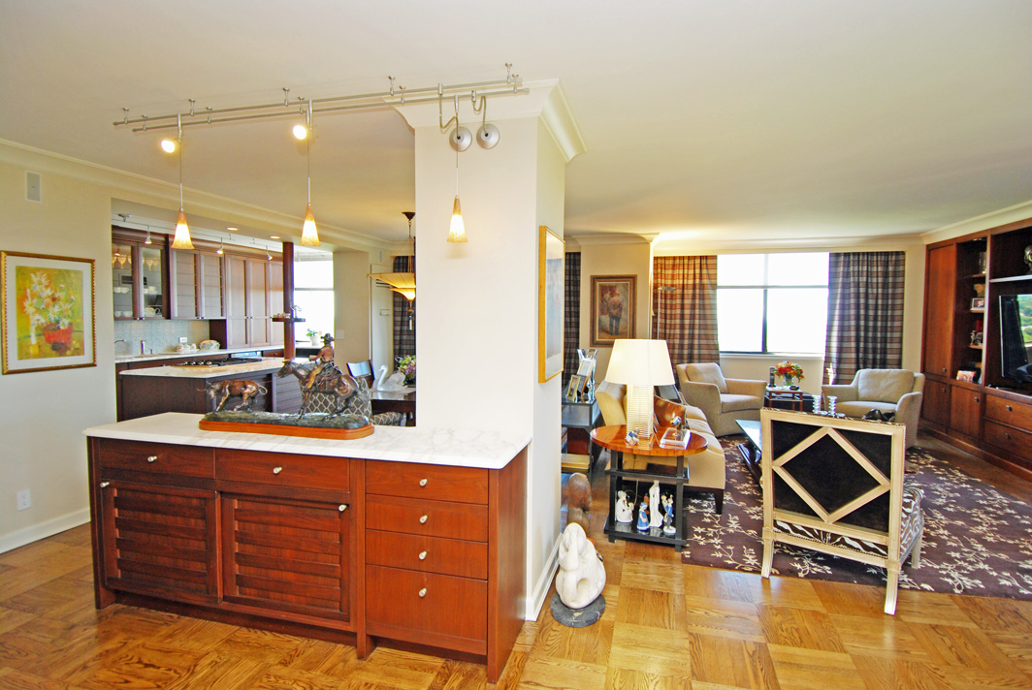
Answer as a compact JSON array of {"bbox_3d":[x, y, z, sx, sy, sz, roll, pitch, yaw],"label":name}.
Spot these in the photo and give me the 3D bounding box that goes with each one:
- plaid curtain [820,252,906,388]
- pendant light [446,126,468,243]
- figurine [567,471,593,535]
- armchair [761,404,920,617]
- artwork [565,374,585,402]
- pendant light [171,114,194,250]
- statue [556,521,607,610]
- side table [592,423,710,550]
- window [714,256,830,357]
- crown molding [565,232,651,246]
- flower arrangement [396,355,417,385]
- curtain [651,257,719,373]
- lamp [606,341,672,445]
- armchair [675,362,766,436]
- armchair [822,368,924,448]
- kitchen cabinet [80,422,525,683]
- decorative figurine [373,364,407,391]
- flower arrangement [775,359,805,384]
[{"bbox_3d":[4.625,-0.114,6.901,0.931,2.280,0.140,1,4,15],"label":"plaid curtain"},{"bbox_3d":[-0.252,-0.683,2.202,0.088,0.488,0.088,0,3,0],"label":"pendant light"},{"bbox_3d":[0.387,1.018,3.130,0.160,0.510,0.200,-2,4,-34],"label":"figurine"},{"bbox_3d":[1.821,0.811,2.894,0.650,0.960,0.710,3,4,41],"label":"armchair"},{"bbox_3d":[0.496,0.362,4.417,0.030,0.210,0.155,14,-1,-19],"label":"artwork"},{"bbox_3d":[-1.655,-0.803,2.568,0.088,0.655,0.088,1,4,15],"label":"pendant light"},{"bbox_3d":[0.314,1.076,2.527,0.240,0.410,0.200,1,3,15],"label":"statue"},{"bbox_3d":[0.886,0.939,3.483,0.740,0.655,0.740,1,3,15],"label":"side table"},{"bbox_3d":[3.477,-0.564,7.085,1.420,1.380,0.100,1,3,15],"label":"window"},{"bbox_3d":[1.216,-1.347,6.627,1.100,0.130,0.110,1,3,15],"label":"crown molding"},{"bbox_3d":[-0.992,0.249,5.045,0.320,0.301,0.320,1,4,15],"label":"flower arrangement"},{"bbox_3d":[2.372,-0.093,7.225,0.870,2.290,0.130,1,3,15],"label":"curtain"},{"bbox_3d":[0.829,0.292,3.464,0.455,0.655,0.430,1,3,15],"label":"lamp"},{"bbox_3d":[2.666,0.687,6.722,0.810,0.810,0.770,-1,4,-20],"label":"armchair"},{"bbox_3d":[4.089,0.724,5.976,0.770,0.810,0.810,-3,4,-39],"label":"armchair"},{"bbox_3d":[-0.999,0.857,2.449,2.070,0.884,0.485,1,4,15],"label":"kitchen cabinet"},{"bbox_3d":[-1.139,0.304,4.725,0.250,0.237,0.160,1,4,12],"label":"decorative figurine"},{"bbox_3d":[3.352,0.345,6.334,0.370,0.322,0.370,1,4,15],"label":"flower arrangement"}]

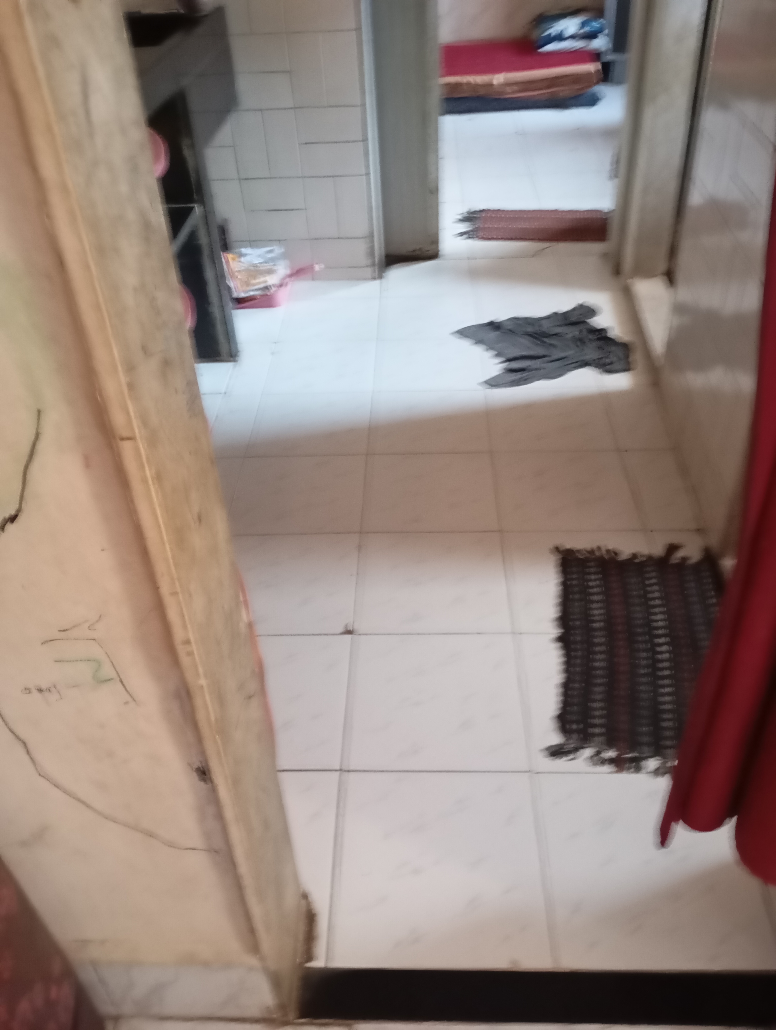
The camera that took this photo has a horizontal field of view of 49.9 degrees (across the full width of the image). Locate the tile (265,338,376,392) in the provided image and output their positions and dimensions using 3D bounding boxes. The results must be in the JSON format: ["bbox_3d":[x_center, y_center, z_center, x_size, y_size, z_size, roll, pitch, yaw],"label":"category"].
[{"bbox_3d":[-0.189,-0.425,2.402,0.300,0.010,0.300,-1,39,2],"label":"tile"}]

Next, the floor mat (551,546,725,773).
[{"bbox_3d":[0.472,0.237,1.526,0.320,0.012,0.510,4,39,8],"label":"floor mat"}]

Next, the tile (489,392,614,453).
[{"bbox_3d":[0.413,-0.246,2.143,0.310,0.010,0.299,-1,39,3],"label":"tile"}]

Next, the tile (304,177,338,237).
[{"bbox_3d":[-0.219,-1.001,2.723,0.101,0.202,0.010,0,39,4],"label":"tile"}]

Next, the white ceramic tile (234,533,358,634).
[{"bbox_3d":[-0.216,0.140,1.717,0.298,0.010,0.297,-1,39,3],"label":"white ceramic tile"}]

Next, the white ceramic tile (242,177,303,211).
[{"bbox_3d":[-0.370,-1.038,2.698,0.200,0.100,0.010,-1,39,2],"label":"white ceramic tile"}]

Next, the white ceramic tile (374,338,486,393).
[{"bbox_3d":[0.116,-0.430,2.399,0.298,0.010,0.297,-1,39,3],"label":"white ceramic tile"}]

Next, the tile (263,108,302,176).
[{"bbox_3d":[-0.328,-1.159,2.605,0.099,0.200,0.010,-1,39,3],"label":"tile"}]

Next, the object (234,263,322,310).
[{"bbox_3d":[-0.361,-0.780,2.770,0.300,0.095,0.205,-1,39,2],"label":"object"}]

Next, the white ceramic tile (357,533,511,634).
[{"bbox_3d":[0.090,0.136,1.694,0.304,0.010,0.299,-1,39,3],"label":"white ceramic tile"}]

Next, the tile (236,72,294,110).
[{"bbox_3d":[-0.386,-1.275,2.512,0.202,0.101,0.010,0,39,4],"label":"tile"}]

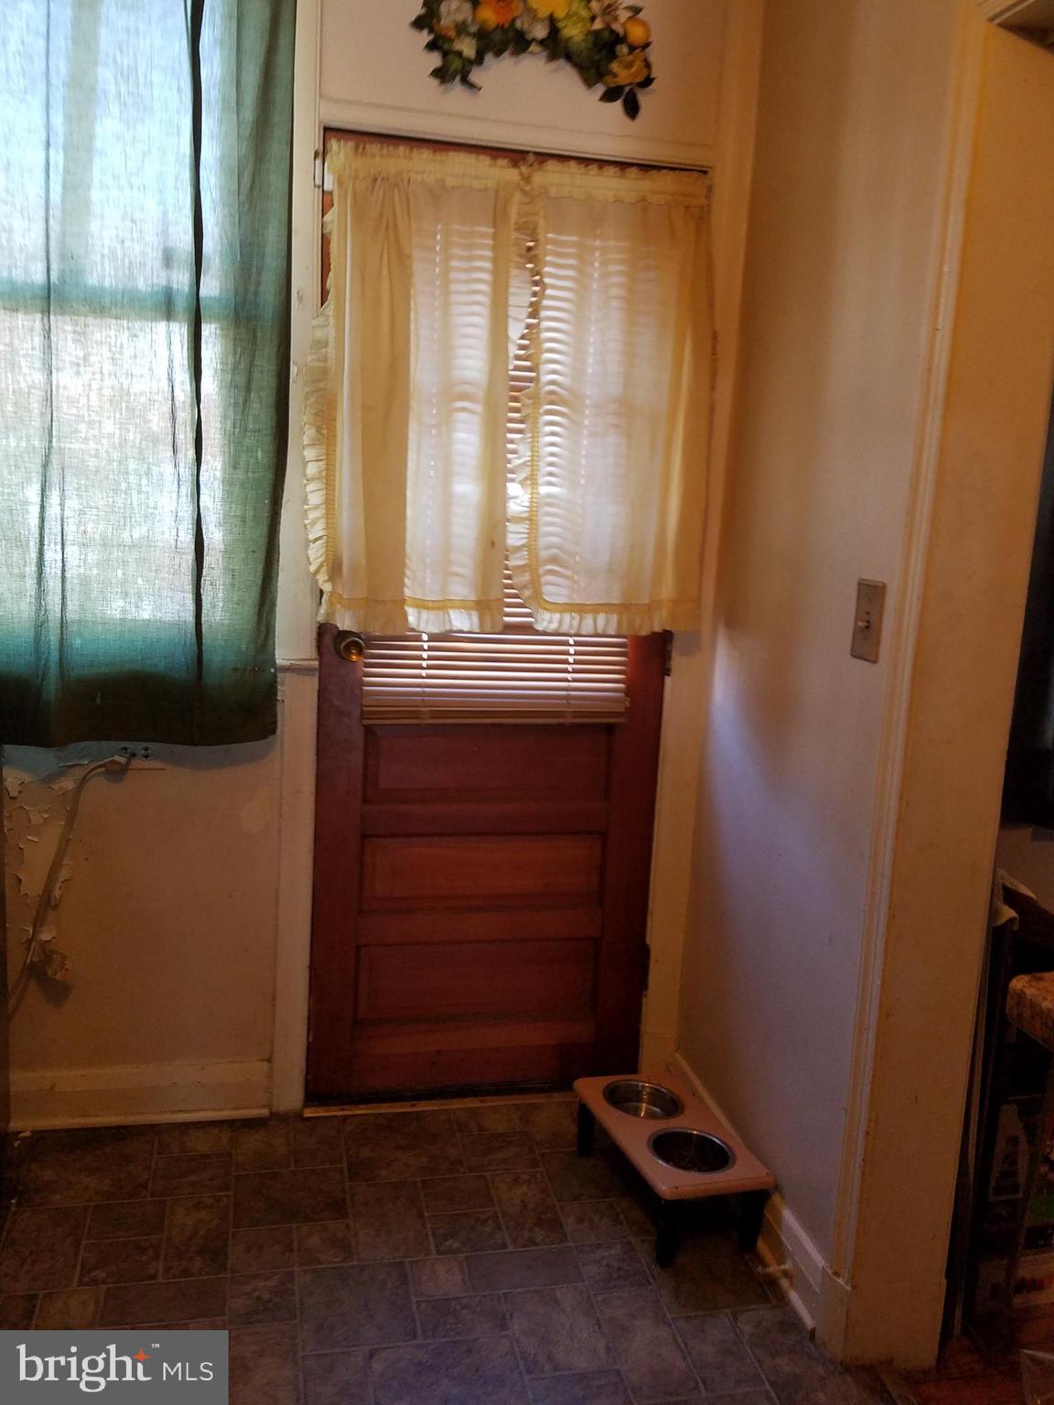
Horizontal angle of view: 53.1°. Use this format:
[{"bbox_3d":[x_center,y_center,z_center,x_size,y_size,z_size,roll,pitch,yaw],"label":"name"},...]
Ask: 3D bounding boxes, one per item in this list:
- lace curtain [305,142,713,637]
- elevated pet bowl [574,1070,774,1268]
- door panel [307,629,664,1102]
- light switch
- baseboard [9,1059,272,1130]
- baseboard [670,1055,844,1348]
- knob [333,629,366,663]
[{"bbox_3d":[-0.023,-0.599,2.127,0.815,0.925,0.060,1,9,-12],"label":"lace curtain"},{"bbox_3d":[0.265,0.885,2.045,0.210,0.155,0.395,0,9,-21],"label":"elevated pet bowl"},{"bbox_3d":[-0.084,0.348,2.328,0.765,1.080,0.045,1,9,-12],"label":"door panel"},{"bbox_3d":[0.507,-0.124,1.603,0.020,0.120,0.073,1,9,-11],"label":"light switch"},{"bbox_3d":[-0.813,0.820,2.227,0.530,0.132,0.030,1,9,-12],"label":"baseboard"},{"bbox_3d":[0.397,0.910,2.026,0.035,0.132,0.800,1,9,-11],"label":"baseboard"},{"bbox_3d":[-0.358,-0.112,2.149,0.062,0.062,0.062,1,9,-12],"label":"knob"}]

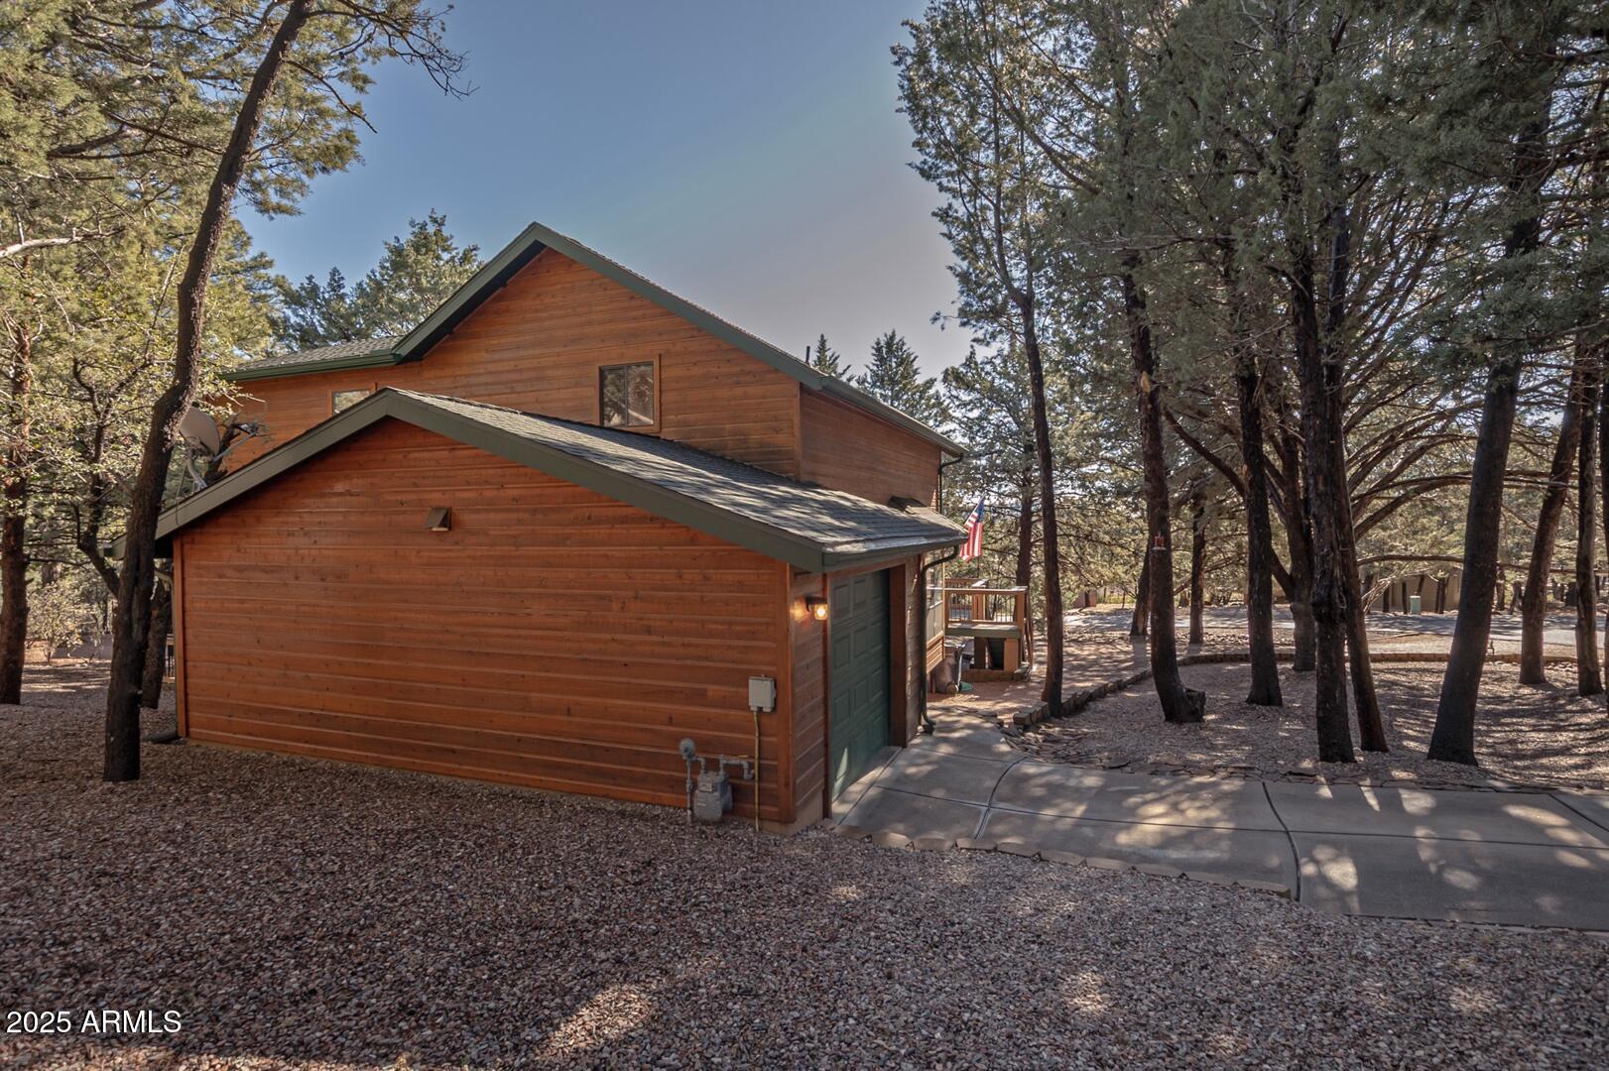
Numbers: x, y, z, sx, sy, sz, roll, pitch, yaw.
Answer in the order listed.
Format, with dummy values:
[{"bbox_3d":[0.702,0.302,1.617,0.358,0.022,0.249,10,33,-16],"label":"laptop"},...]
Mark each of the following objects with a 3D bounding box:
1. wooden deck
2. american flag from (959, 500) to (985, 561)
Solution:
[{"bbox_3d":[4.796,2.391,20.007,2.400,2.279,2.900,0,1,21],"label":"wooden deck"},{"bbox_3d":[4.066,-0.122,18.400,0.620,1.500,0.250,0,1,21],"label":"american flag"}]

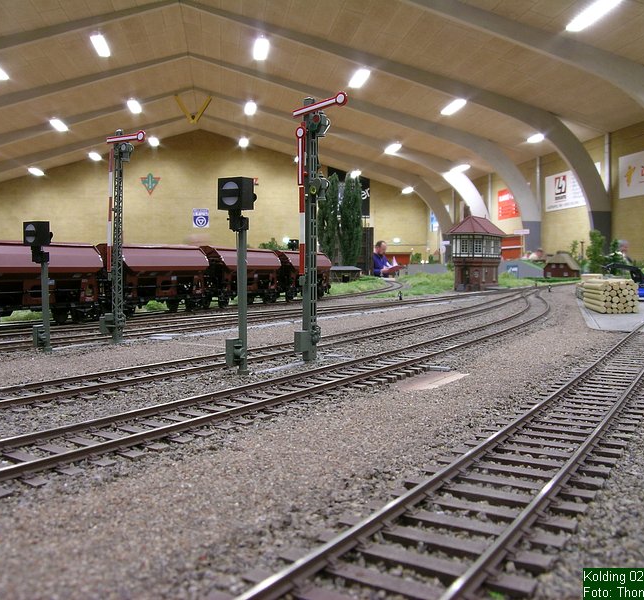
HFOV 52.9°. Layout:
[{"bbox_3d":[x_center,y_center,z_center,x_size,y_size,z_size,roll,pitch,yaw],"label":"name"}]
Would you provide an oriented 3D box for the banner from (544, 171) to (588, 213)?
[{"bbox_3d":[8.218,-3.652,21.384,0.030,1.246,3.459,-1,3,-9],"label":"banner"}]

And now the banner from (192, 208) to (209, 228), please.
[{"bbox_3d":[-6.461,-4.365,34.682,0.849,1.042,0.030,-1,3,-9],"label":"banner"}]

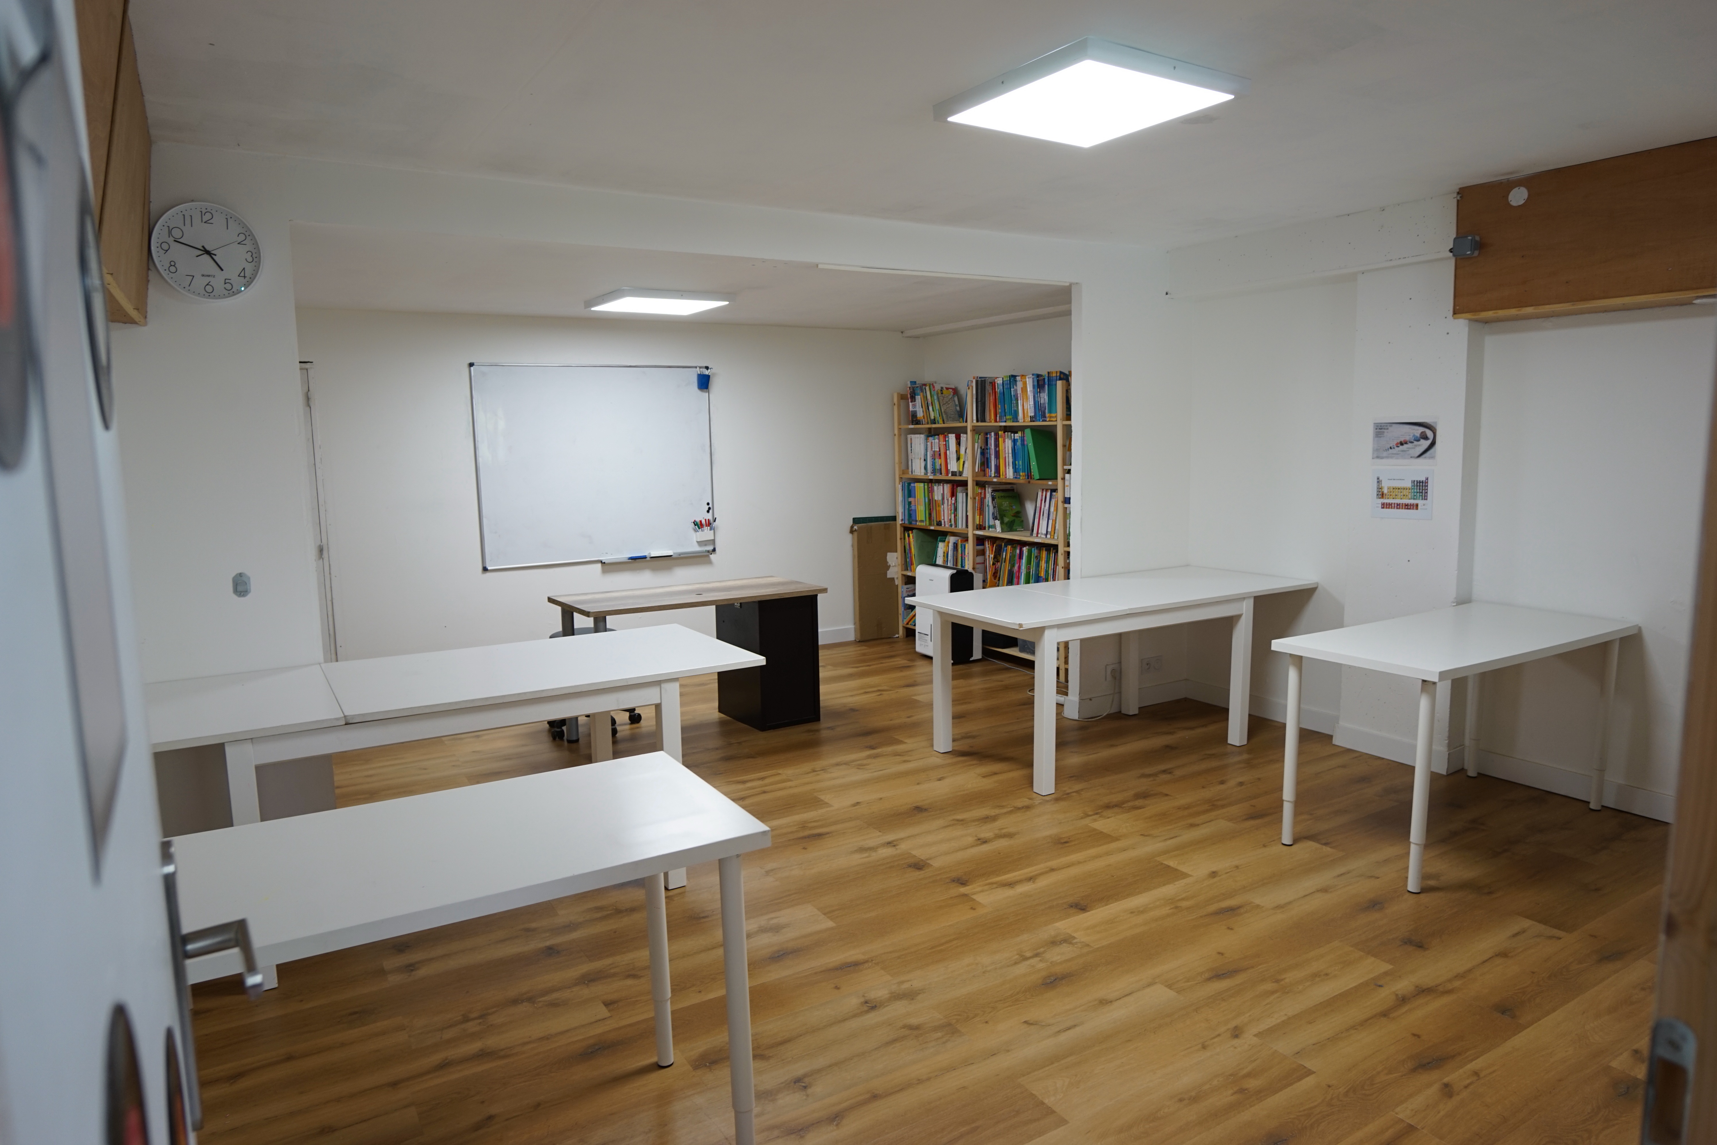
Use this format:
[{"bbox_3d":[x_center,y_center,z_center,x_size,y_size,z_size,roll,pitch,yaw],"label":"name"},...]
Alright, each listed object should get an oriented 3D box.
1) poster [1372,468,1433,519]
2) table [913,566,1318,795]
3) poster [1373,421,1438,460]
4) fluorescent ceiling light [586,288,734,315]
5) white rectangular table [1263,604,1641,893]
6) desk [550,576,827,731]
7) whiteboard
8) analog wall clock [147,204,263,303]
[{"bbox_3d":[2.378,-0.341,4.382,0.008,0.215,0.275,-6,9,-32],"label":"poster"},{"bbox_3d":[1.254,0.453,4.843,1.906,0.745,0.807,-6,9,-31],"label":"table"},{"bbox_3d":[2.373,-0.571,4.352,0.008,0.197,0.283,-6,9,-32],"label":"poster"},{"bbox_3d":[-1.067,-1.442,5.365,0.620,0.048,0.620,-6,9,-32],"label":"fluorescent ceiling light"},{"bbox_3d":[2.263,0.583,3.800,1.411,0.730,0.596,-6,9,-32],"label":"white rectangular table"},{"bbox_3d":[-0.857,0.451,5.262,1.288,0.707,0.644,-6,9,-33],"label":"desk"},{"bbox_3d":[-1.582,-0.669,6.217,1.488,1.196,0.030,-6,9,-32],"label":"whiteboard"},{"bbox_3d":[-1.960,-0.969,3.016,0.287,0.287,0.044,-6,9,-32],"label":"analog wall clock"}]

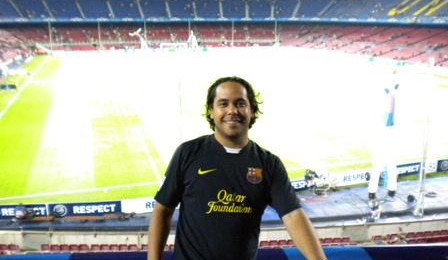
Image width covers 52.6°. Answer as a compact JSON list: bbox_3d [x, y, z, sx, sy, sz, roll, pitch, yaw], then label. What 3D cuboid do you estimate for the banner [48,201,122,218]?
[{"bbox_3d":[-7.641,4.400,25.154,3.930,0.820,0.150,-1,14,-7],"label":"banner"}]

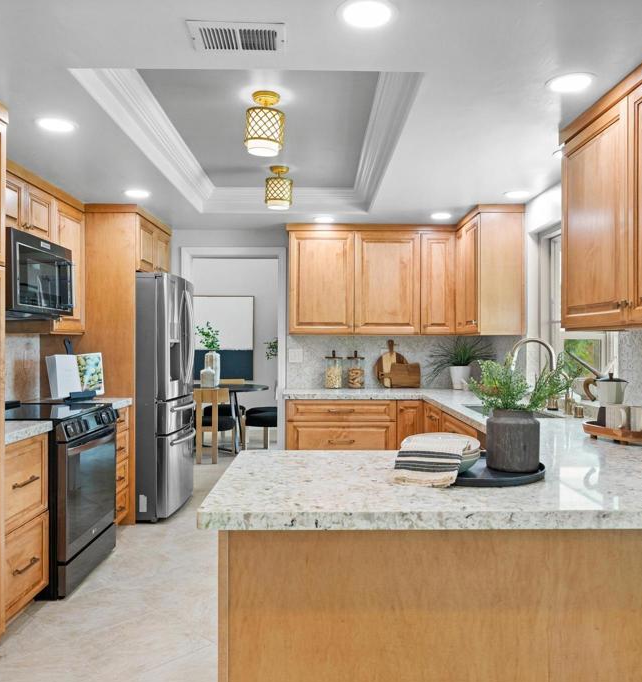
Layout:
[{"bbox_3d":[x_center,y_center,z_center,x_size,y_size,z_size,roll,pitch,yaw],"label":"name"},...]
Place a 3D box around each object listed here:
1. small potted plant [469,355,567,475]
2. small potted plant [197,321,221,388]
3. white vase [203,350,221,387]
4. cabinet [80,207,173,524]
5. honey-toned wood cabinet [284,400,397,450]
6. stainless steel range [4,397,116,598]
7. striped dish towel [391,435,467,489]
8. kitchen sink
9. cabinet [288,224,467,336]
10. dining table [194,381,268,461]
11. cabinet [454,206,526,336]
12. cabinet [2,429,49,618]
[{"bbox_3d":[0.626,0.215,1.888,0.310,0.360,0.280,0,0,0],"label":"small potted plant"},{"bbox_3d":[-1.371,0.170,7.292,0.300,0.780,0.260,0,0,0],"label":"small potted plant"},{"bbox_3d":[-1.345,0.346,7.430,0.200,0.445,0.200,0,0,0],"label":"white vase"},{"bbox_3d":[-1.688,0.171,4.823,0.705,2.330,0.954,0,0,0],"label":"cabinet"},{"bbox_3d":[0.157,0.884,4.840,0.865,0.860,0.610,0,0,0],"label":"honey-toned wood cabinet"},{"bbox_3d":[-1.650,0.873,3.450,0.740,0.923,0.760,0,0,0],"label":"stainless steel range"},{"bbox_3d":[0.323,0.352,1.772,0.200,0.105,0.250,0,0,14],"label":"striped dish towel"},{"bbox_3d":[1.090,0.509,3.486,0.410,0.210,0.670,0,0,0],"label":"kitchen sink"},{"bbox_3d":[0.455,-0.515,5.195,1.470,0.937,0.330,0,0,0],"label":"cabinet"},{"bbox_3d":[-1.231,0.940,7.242,1.200,0.750,1.200,0,0,0],"label":"dining table"},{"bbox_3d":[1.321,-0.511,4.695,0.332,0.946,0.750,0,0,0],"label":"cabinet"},{"bbox_3d":[-1.709,0.897,2.835,0.642,0.866,0.450,0,0,0],"label":"cabinet"}]

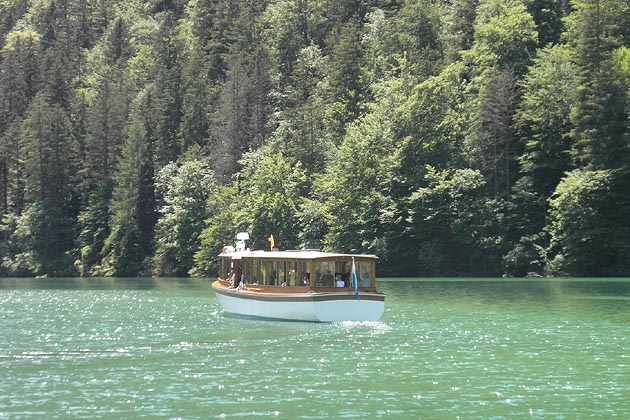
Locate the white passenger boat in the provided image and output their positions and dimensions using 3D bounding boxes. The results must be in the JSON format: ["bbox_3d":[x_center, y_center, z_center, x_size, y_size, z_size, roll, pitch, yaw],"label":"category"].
[{"bbox_3d":[-1.970,3.000,96.300,3.500,3.750,18.000,0,-1,-22],"label":"white passenger boat"}]

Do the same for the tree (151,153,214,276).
[{"bbox_3d":[-14.091,0.429,225.000,6.500,13.200,6.500,0,-1,0],"label":"tree"}]

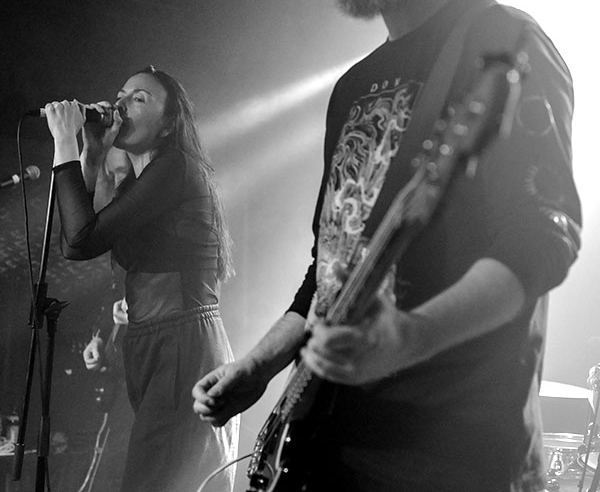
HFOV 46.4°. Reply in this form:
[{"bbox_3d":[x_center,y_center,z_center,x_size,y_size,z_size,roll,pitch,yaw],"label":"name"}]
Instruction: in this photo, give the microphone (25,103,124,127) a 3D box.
[{"bbox_3d":[-0.520,-0.304,1.620,0.225,0.053,0.053,1,-8,-18],"label":"microphone"}]

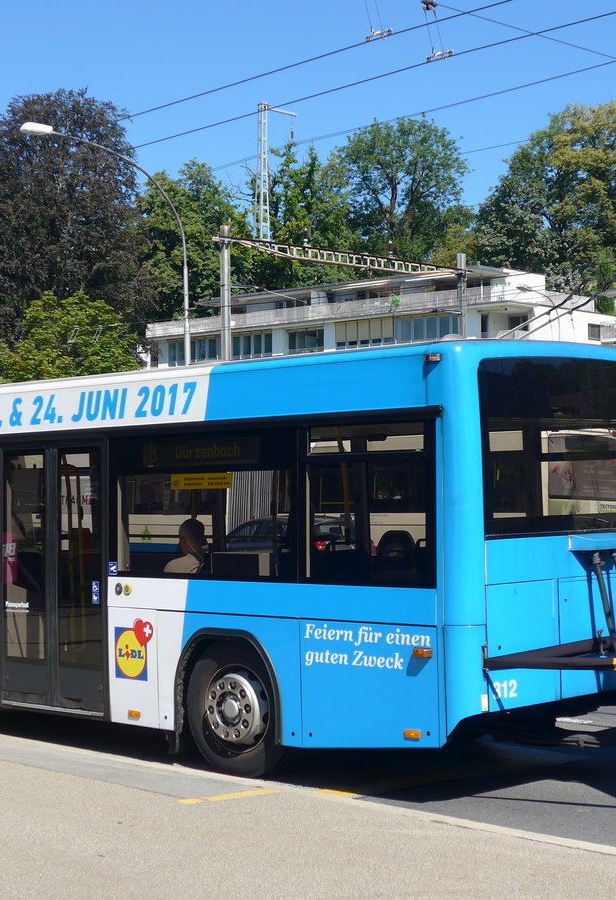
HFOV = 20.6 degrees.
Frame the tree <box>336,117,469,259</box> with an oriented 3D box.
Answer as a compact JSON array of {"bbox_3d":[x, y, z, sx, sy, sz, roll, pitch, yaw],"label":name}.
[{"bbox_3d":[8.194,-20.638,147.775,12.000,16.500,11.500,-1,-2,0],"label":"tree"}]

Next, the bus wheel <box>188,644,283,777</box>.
[{"bbox_3d":[-0.394,1.716,11.465,0.940,0.940,0.290,-2,-2,41],"label":"bus wheel"}]

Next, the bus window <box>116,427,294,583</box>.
[{"bbox_3d":[-0.735,0.397,11.645,0.060,0.991,1.940,1,-2,-44],"label":"bus window"}]

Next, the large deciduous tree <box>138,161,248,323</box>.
[{"bbox_3d":[-9.163,-14.943,137.768,10.000,17.000,10.000,-1,-2,0],"label":"large deciduous tree"}]

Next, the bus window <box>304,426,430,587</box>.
[{"bbox_3d":[0.381,0.349,10.494,0.060,0.998,1.100,1,-2,-44],"label":"bus window"}]

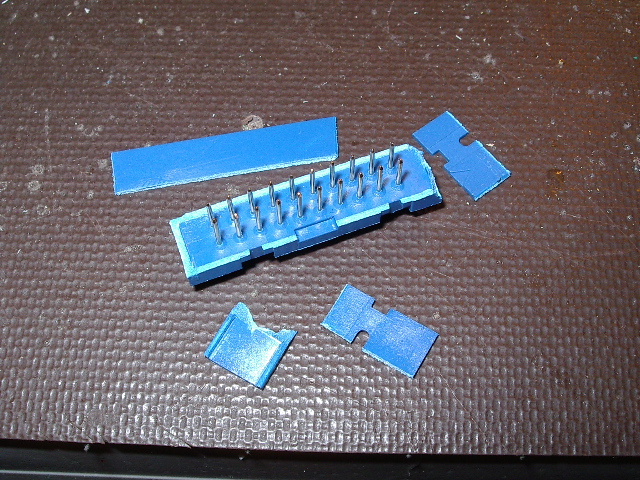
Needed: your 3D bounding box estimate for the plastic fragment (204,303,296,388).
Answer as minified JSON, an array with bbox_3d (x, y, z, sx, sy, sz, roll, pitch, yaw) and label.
[{"bbox_3d":[-0.008,0.012,0.112,0.008,0.001,0.008,28,66,15],"label":"plastic fragment"}]

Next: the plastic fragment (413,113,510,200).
[{"bbox_3d":[0.018,-0.011,0.124,0.006,0.001,0.013,-34,66,-16],"label":"plastic fragment"}]

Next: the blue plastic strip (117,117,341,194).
[{"bbox_3d":[-0.012,-0.011,0.125,0.030,0.001,0.006,-10,62,-4],"label":"blue plastic strip"}]

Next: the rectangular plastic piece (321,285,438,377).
[{"bbox_3d":[0.007,0.011,0.113,0.013,0.001,0.006,29,66,15],"label":"rectangular plastic piece"}]

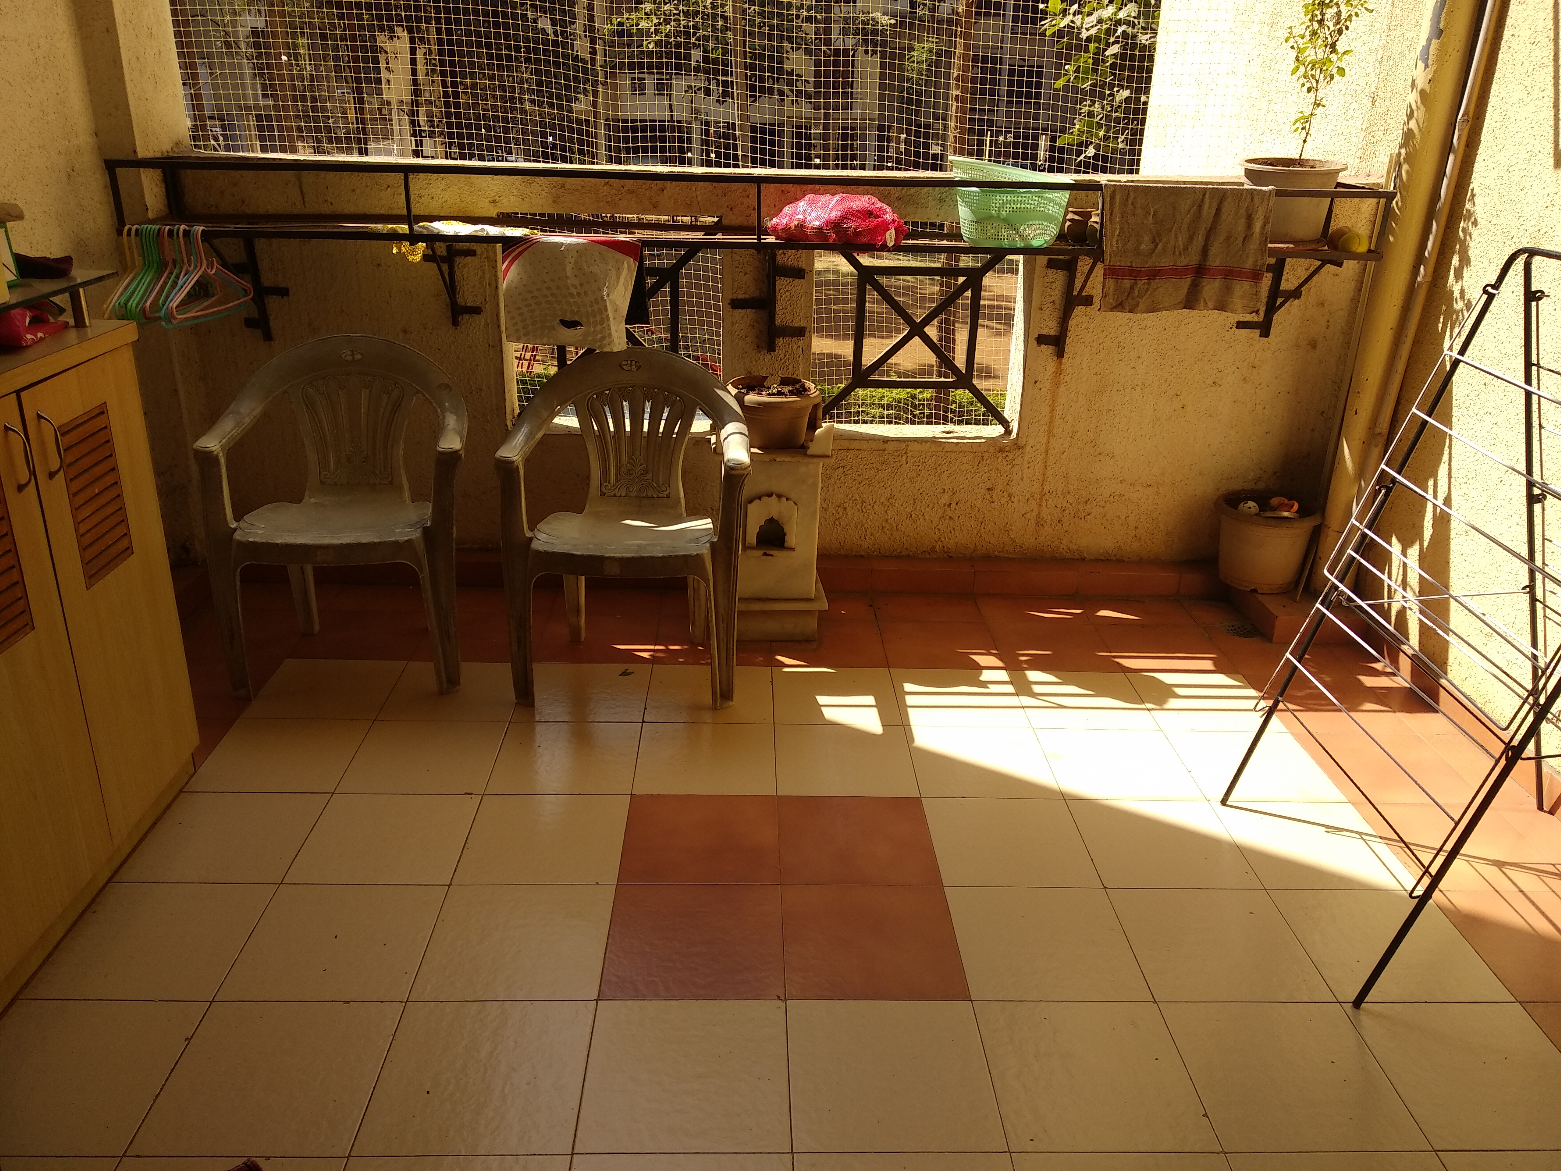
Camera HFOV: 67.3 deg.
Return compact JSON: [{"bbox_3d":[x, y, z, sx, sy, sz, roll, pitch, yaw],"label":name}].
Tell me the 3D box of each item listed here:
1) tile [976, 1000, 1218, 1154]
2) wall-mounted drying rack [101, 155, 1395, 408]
[{"bbox_3d":[0.470,0.743,1.779,0.302,0.010,0.302,1,22,-2],"label":"tile"},{"bbox_3d":[-0.057,-0.830,3.106,3.166,0.500,0.329,1,22,-2],"label":"wall-mounted drying rack"}]

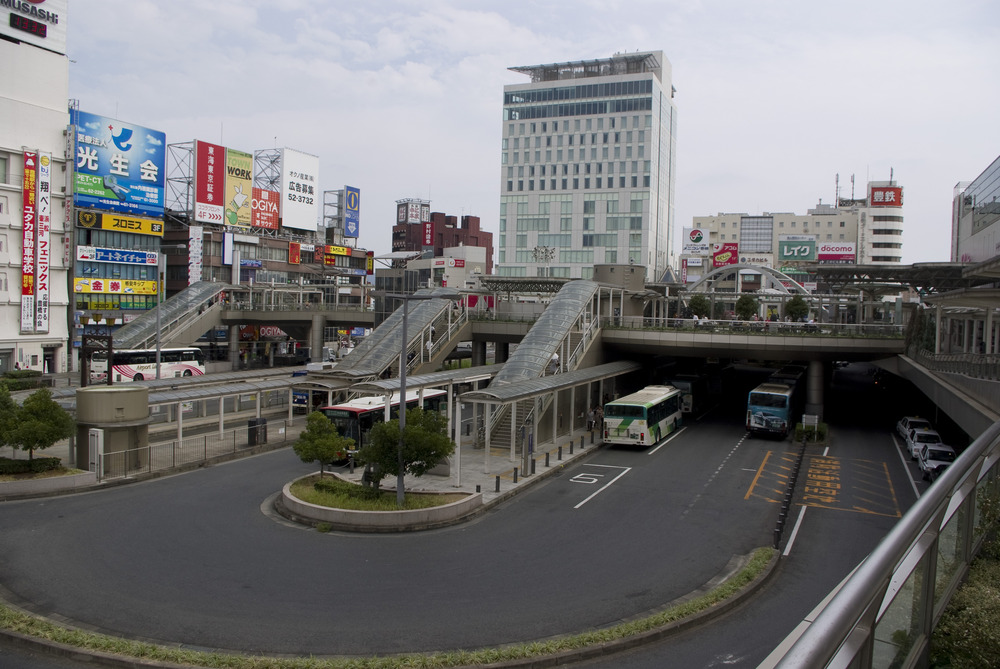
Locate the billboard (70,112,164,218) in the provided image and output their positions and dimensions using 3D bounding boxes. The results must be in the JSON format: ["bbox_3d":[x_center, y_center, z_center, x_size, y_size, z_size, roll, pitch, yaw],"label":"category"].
[{"bbox_3d":[-41.413,-18.182,81.882,0.500,9.767,11.446,2,3,24],"label":"billboard"}]

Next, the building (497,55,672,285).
[{"bbox_3d":[22.382,-32.629,184.092,34.980,68.800,28.760,2,2,21],"label":"building"}]

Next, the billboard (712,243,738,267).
[{"bbox_3d":[61.962,-21.624,206.000,6.450,6.700,0.400,2,2,16],"label":"billboard"}]

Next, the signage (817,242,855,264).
[{"bbox_3d":[78.443,-18.812,175.000,9.200,5.100,0.500,2,2,25],"label":"signage"}]

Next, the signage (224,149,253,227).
[{"bbox_3d":[-34.446,-19.254,99.000,0.400,9.900,4.300,2,2,29],"label":"signage"}]

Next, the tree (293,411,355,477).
[{"bbox_3d":[-7.898,4.910,33.478,2.750,2.960,2.750,1,2,0],"label":"tree"}]

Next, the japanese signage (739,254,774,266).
[{"bbox_3d":[62.186,-17.868,182.000,8.485,3.152,0.400,2,2,19],"label":"japanese signage"}]

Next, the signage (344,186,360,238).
[{"bbox_3d":[-23.788,-19.516,120.526,0.400,7.795,3.670,2,3,24],"label":"signage"}]

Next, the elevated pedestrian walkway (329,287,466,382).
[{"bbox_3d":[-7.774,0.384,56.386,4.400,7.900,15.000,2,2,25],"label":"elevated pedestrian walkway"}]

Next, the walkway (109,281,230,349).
[{"bbox_3d":[-34.880,-0.890,76.586,3.400,9.600,14.500,2,2,23],"label":"walkway"}]

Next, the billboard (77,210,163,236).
[{"bbox_3d":[-43.981,-12.795,87.265,0.500,1.827,11.522,2,2,25],"label":"billboard"}]

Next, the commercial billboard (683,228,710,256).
[{"bbox_3d":[40.469,-19.099,155.000,5.400,5.700,0.600,2,2,19],"label":"commercial billboard"}]

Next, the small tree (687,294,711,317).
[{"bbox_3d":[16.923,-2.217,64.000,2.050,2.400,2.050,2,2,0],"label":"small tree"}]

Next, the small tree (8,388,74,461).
[{"bbox_3d":[-19.859,4.072,32.512,2.800,3.400,2.800,0,2,-31],"label":"small tree"}]

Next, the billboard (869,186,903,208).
[{"bbox_3d":[93.703,-33.287,182.600,7.200,4.600,1.200,2,2,18],"label":"billboard"}]

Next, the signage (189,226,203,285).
[{"bbox_3d":[-35.636,-8.909,88.000,1.750,7.500,0.400,2,2,15],"label":"signage"}]

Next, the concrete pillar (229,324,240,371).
[{"bbox_3d":[-28.181,1.465,79.992,1.000,5.100,1.000,1,2,-19],"label":"concrete pillar"}]

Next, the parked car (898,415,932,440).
[{"bbox_3d":[26.045,5.983,47.099,1.700,1.520,4.680,2,2,25],"label":"parked car"}]

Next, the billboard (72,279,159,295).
[{"bbox_3d":[-44.414,-5.518,87.119,0.400,1.594,10.815,2,2,25],"label":"billboard"}]

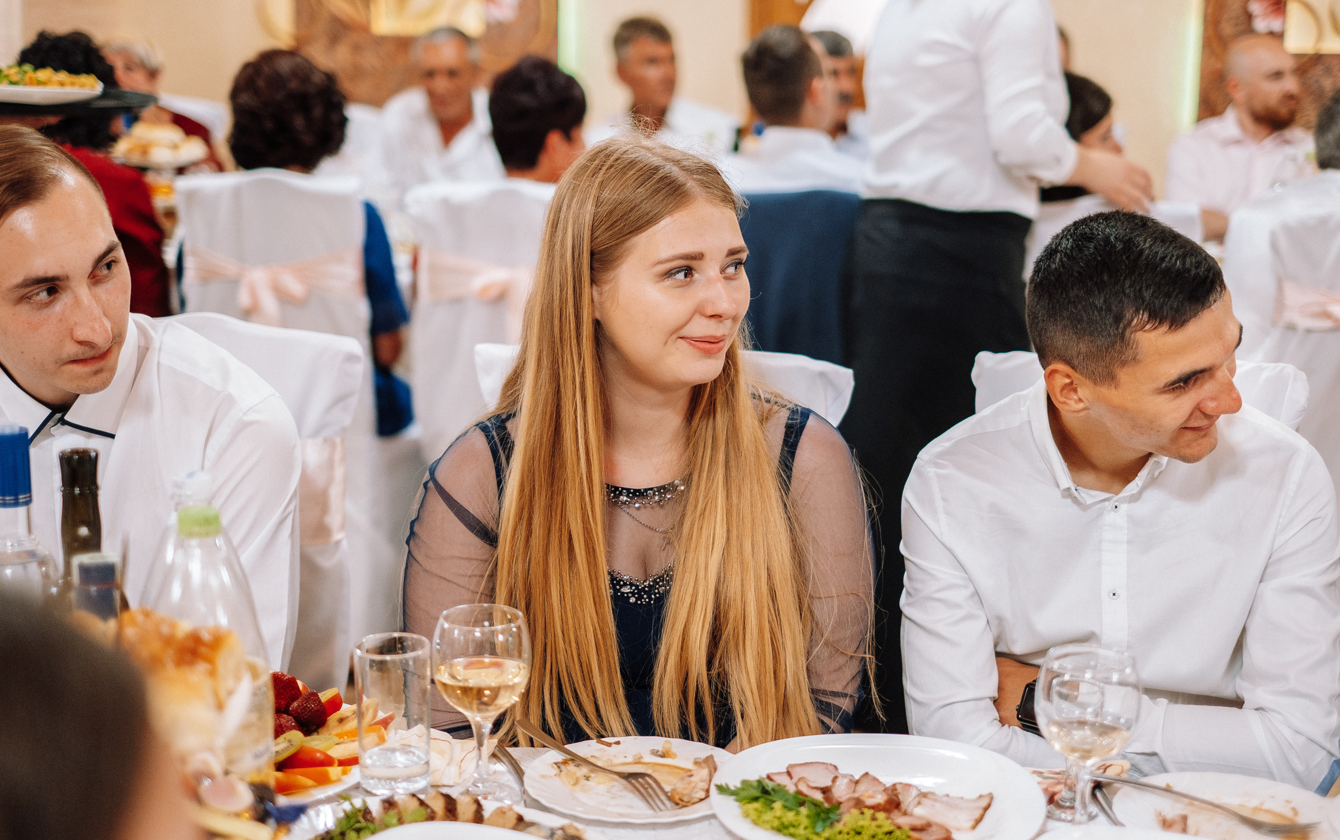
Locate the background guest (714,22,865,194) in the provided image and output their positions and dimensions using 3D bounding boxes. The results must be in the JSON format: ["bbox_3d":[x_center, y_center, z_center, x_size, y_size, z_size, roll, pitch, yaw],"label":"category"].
[{"bbox_3d":[0.258,-0.244,4.733,0.500,1.379,0.720,2,12,7],"label":"background guest"}]

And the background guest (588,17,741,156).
[{"bbox_3d":[-0.060,-0.356,5.183,0.500,1.330,0.750,-2,12,-15],"label":"background guest"}]

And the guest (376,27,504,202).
[{"bbox_3d":[-0.636,-0.385,5.428,0.520,1.353,0.720,1,12,3],"label":"guest"}]

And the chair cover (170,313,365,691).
[{"bbox_3d":[-0.617,0.432,2.145,0.430,1.060,0.500,6,13,23],"label":"chair cover"}]

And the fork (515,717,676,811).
[{"bbox_3d":[-0.069,0.289,1.682,0.190,0.022,0.025,22,23,40],"label":"fork"}]

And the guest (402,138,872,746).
[{"bbox_3d":[-0.033,0.391,1.814,0.460,1.250,0.680,0,12,-4],"label":"guest"}]

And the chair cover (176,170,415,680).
[{"bbox_3d":[-0.857,-0.062,4.560,0.430,1.060,0.500,1,12,3],"label":"chair cover"}]

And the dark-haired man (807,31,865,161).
[{"bbox_3d":[0.420,-0.331,5.187,0.500,1.330,0.750,-1,12,-10],"label":"dark-haired man"}]

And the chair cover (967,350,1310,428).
[{"bbox_3d":[0.491,0.452,2.146,0.430,1.010,0.520,3,12,11],"label":"chair cover"}]

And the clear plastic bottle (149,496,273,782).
[{"bbox_3d":[-0.331,0.209,1.410,0.092,0.305,0.092,1,11,0],"label":"clear plastic bottle"}]

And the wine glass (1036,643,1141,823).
[{"bbox_3d":[0.331,0.260,1.590,0.083,0.147,0.083,1,11,0],"label":"wine glass"}]

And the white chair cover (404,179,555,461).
[{"bbox_3d":[-0.338,-0.025,4.412,0.430,1.060,0.500,1,12,3],"label":"white chair cover"}]

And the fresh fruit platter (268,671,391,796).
[{"bbox_3d":[-0.353,0.264,1.718,0.250,0.080,0.250,1,12,0],"label":"fresh fruit platter"}]

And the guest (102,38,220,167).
[{"bbox_3d":[-2.070,-0.756,7.330,0.500,1.282,0.700,8,14,33],"label":"guest"}]

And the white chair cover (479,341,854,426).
[{"bbox_3d":[-0.031,0.472,2.015,0.430,1.010,0.520,2,12,4],"label":"white chair cover"}]

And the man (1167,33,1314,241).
[{"bbox_3d":[1.598,-0.325,5.245,0.520,1.371,0.720,-2,12,-14],"label":"man"}]

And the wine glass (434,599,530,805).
[{"bbox_3d":[-0.156,0.238,1.664,0.082,0.157,0.082,1,12,0],"label":"wine glass"}]

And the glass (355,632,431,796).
[{"bbox_3d":[-0.235,0.251,1.679,0.064,0.123,0.064,1,12,0],"label":"glass"}]

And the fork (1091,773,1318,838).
[{"bbox_3d":[0.432,0.308,1.597,0.179,0.024,0.025,11,14,15],"label":"fork"}]

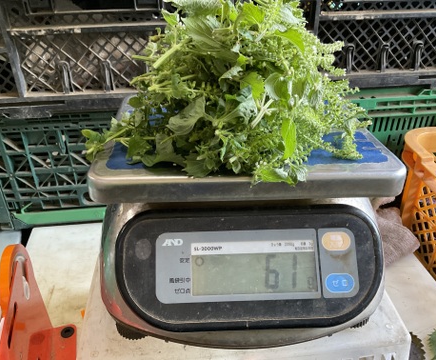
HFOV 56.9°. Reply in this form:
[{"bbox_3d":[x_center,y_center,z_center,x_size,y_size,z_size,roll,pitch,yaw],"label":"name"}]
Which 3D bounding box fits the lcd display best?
[{"bbox_3d":[0.026,0.065,0.296,0.091,0.038,0.010,-1,-11,-3],"label":"lcd display"}]

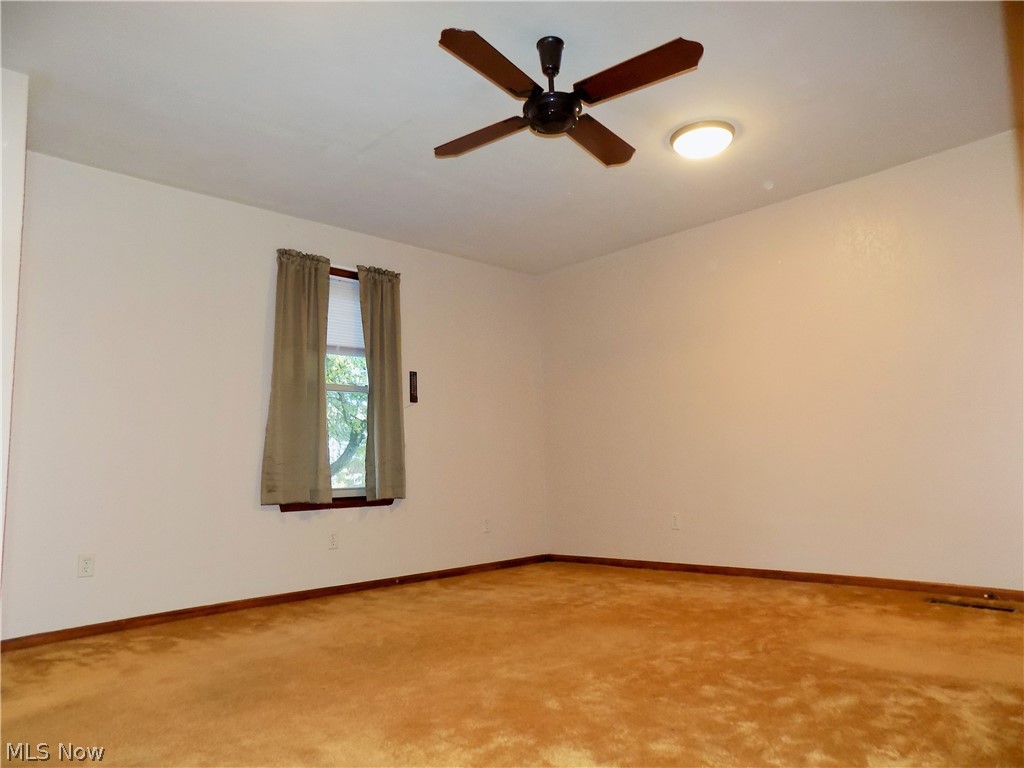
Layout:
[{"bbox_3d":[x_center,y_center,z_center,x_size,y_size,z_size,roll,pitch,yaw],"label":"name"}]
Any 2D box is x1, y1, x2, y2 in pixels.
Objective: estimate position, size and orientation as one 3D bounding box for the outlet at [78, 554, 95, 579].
[{"bbox_3d":[-2.116,0.907,3.385,0.070,0.115,0.009,5,-10,-44],"label":"outlet"}]

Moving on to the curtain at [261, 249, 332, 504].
[{"bbox_3d":[-1.327,-0.051,4.236,0.461,1.582,0.090,5,-10,-44],"label":"curtain"}]

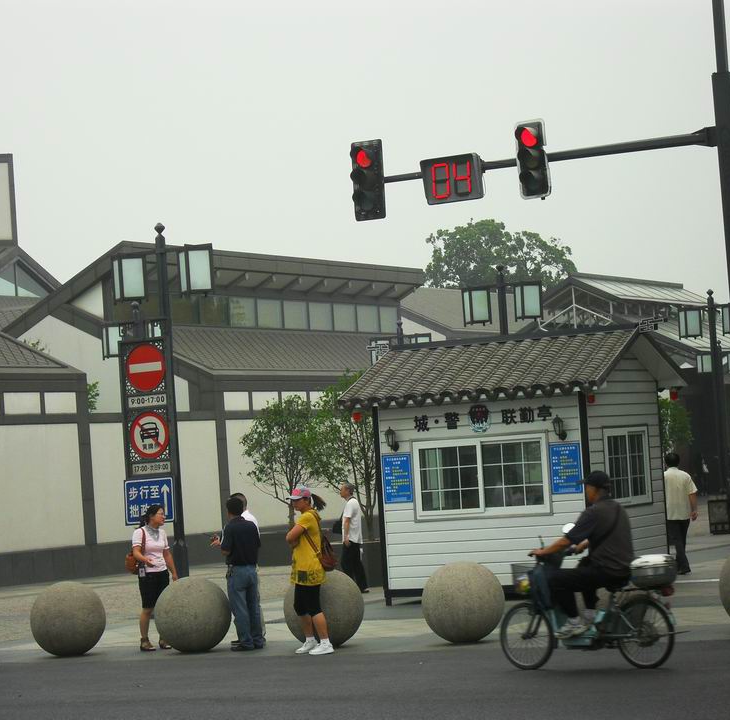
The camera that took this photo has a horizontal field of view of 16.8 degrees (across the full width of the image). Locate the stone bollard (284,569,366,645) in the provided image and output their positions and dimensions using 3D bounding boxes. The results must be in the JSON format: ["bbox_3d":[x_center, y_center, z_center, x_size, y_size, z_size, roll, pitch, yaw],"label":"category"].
[{"bbox_3d":[-0.410,2.507,25.000,0.810,0.810,0.810,-4,-3,0],"label":"stone bollard"}]

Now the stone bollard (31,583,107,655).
[{"bbox_3d":[-3.183,2.779,26.500,0.810,0.810,0.810,-4,-3,0],"label":"stone bollard"}]

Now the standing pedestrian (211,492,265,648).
[{"bbox_3d":[-1.346,2.305,26.900,0.500,1.690,0.420,-2,-3,-42],"label":"standing pedestrian"}]

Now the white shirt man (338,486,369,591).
[{"bbox_3d":[-0.172,2.654,36.900,0.500,1.680,0.500,-4,-2,2],"label":"white shirt man"}]

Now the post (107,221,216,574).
[{"bbox_3d":[-2.624,0.808,33.325,1.420,5.310,0.350,-5,-3,28],"label":"post"}]

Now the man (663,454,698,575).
[{"bbox_3d":[4.509,2.208,35.500,0.520,1.720,0.380,-4,-2,8],"label":"man"}]

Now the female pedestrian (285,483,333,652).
[{"bbox_3d":[-0.553,2.108,24.600,0.460,1.640,0.440,-3,-3,-10],"label":"female pedestrian"}]

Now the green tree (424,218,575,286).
[{"bbox_3d":[5.485,0.250,95.000,6.600,11.400,6.400,-5,-3,28],"label":"green tree"}]

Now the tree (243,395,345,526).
[{"bbox_3d":[-1.646,2.311,54.730,2.250,3.060,2.200,-4,-3,0],"label":"tree"}]

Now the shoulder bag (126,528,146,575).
[{"bbox_3d":[-2.459,2.061,26.500,0.150,0.500,0.270,-1,-4,-41],"label":"shoulder bag"}]

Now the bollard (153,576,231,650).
[{"bbox_3d":[-1.810,2.693,26.050,0.810,0.810,0.810,-4,-3,0],"label":"bollard"}]

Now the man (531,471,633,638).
[{"bbox_3d":[1.917,1.706,21.650,0.820,1.460,0.560,-6,-3,36],"label":"man"}]

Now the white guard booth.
[{"bbox_3d":[2.100,1.397,33.161,3.720,3.490,3.150,-5,-3,28],"label":"white guard booth"}]

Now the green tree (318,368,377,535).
[{"bbox_3d":[-0.055,1.477,39.000,1.500,2.800,1.500,-4,-2,0],"label":"green tree"}]

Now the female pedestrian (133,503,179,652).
[{"bbox_3d":[-2.271,2.341,26.500,0.450,1.580,0.340,-1,-4,-42],"label":"female pedestrian"}]

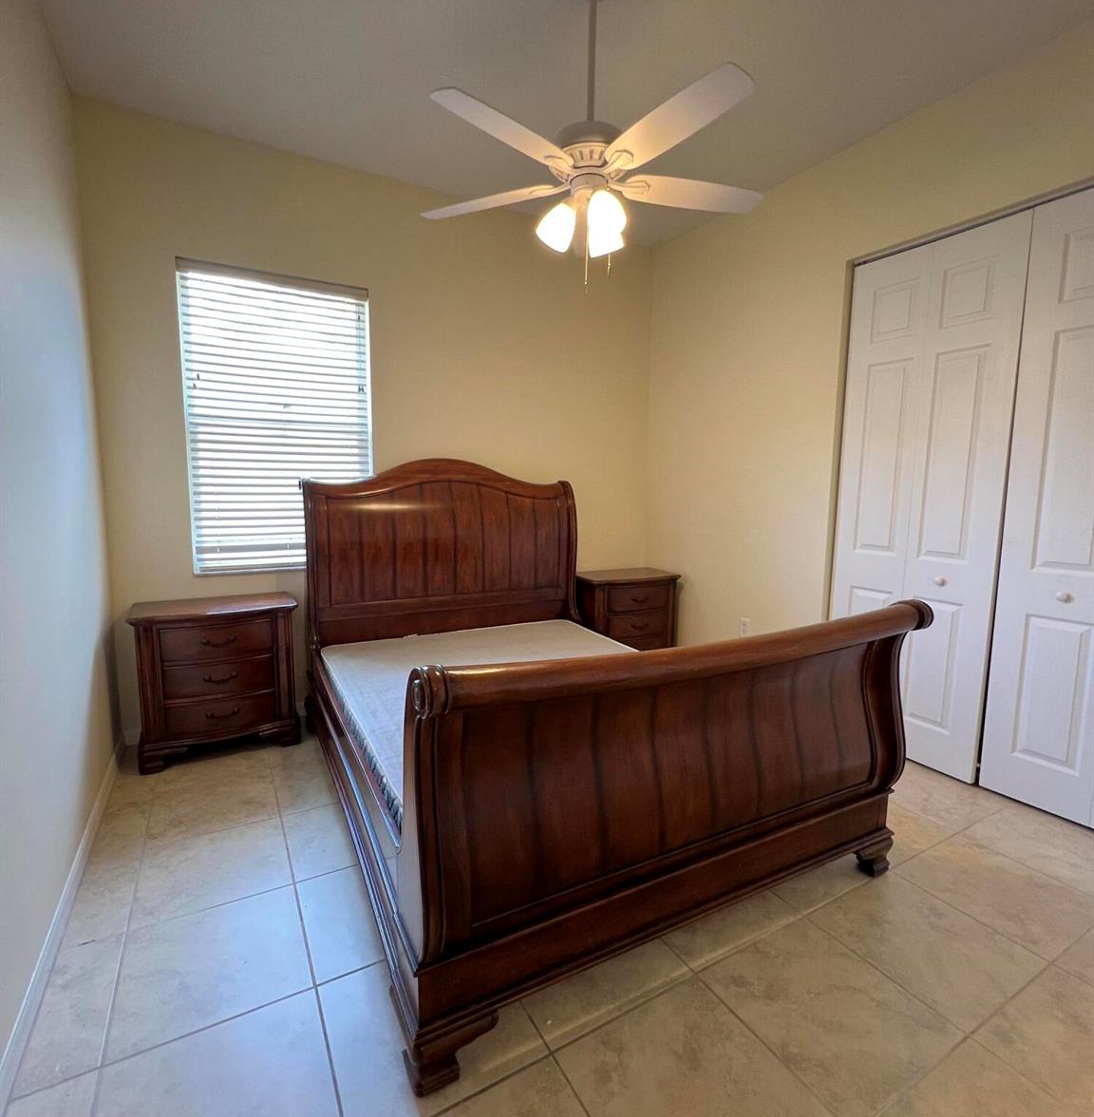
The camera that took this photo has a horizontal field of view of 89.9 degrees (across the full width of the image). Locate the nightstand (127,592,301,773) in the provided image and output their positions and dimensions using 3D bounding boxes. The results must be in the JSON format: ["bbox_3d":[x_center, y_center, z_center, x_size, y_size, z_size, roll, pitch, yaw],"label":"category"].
[{"bbox_3d":[-1.680,0.608,2.832,0.717,0.728,0.423,-2,6,-29],"label":"nightstand"}]

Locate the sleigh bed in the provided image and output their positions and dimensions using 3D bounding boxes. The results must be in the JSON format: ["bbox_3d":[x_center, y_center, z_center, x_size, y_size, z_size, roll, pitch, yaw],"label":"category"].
[{"bbox_3d":[-0.057,0.249,2.479,1.743,1.556,2.407,-2,6,-29],"label":"sleigh bed"}]

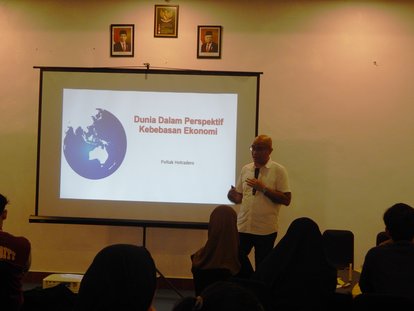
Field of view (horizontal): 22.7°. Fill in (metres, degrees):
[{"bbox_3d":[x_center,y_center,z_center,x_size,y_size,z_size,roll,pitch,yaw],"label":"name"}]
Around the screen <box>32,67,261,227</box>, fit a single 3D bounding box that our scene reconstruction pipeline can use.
[{"bbox_3d":[-0.600,-0.073,10.200,2.280,1.570,0.080,2,0,5],"label":"screen"}]

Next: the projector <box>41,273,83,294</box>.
[{"bbox_3d":[-0.979,0.905,7.250,0.300,0.090,0.235,2,6,6],"label":"projector"}]

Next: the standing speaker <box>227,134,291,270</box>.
[{"bbox_3d":[0.424,0.619,8.550,0.530,1.640,0.420,2,0,26],"label":"standing speaker"}]

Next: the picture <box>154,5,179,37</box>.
[{"bbox_3d":[-0.435,-1.428,10.970,0.260,0.355,0.025,2,0,5],"label":"picture"}]

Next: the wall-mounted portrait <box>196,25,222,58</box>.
[{"bbox_3d":[0.025,-1.203,10.930,0.260,0.355,0.025,2,0,5],"label":"wall-mounted portrait"}]

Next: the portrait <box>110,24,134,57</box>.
[{"bbox_3d":[-0.907,-1.226,11.010,0.260,0.355,0.025,2,0,5],"label":"portrait"}]

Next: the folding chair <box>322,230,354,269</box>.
[{"bbox_3d":[1.176,1.054,9.200,0.430,0.810,0.480,2,0,0],"label":"folding chair"}]

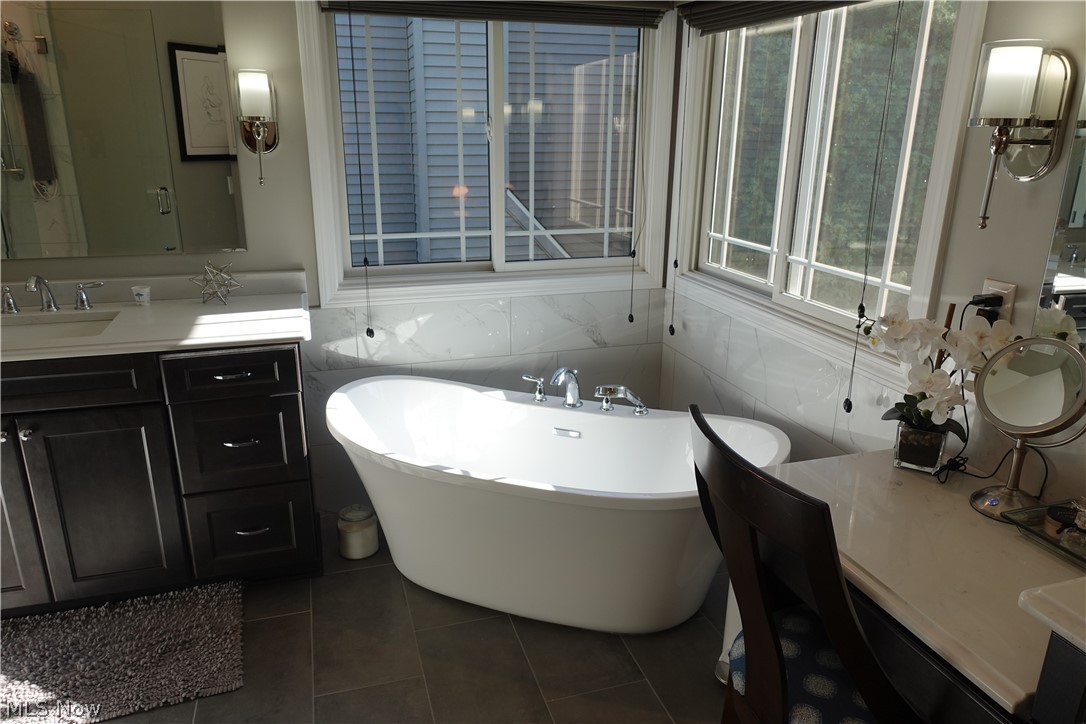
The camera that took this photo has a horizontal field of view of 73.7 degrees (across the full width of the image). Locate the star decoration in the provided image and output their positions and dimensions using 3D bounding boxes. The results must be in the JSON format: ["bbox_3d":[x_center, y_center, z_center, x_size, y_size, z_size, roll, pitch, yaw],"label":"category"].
[{"bbox_3d":[-1.110,-0.271,2.458,0.158,0.148,0.148,-5,18,-16],"label":"star decoration"}]

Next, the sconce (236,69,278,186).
[{"bbox_3d":[-0.954,-0.774,2.412,0.122,0.361,0.153,-5,18,-16],"label":"sconce"}]

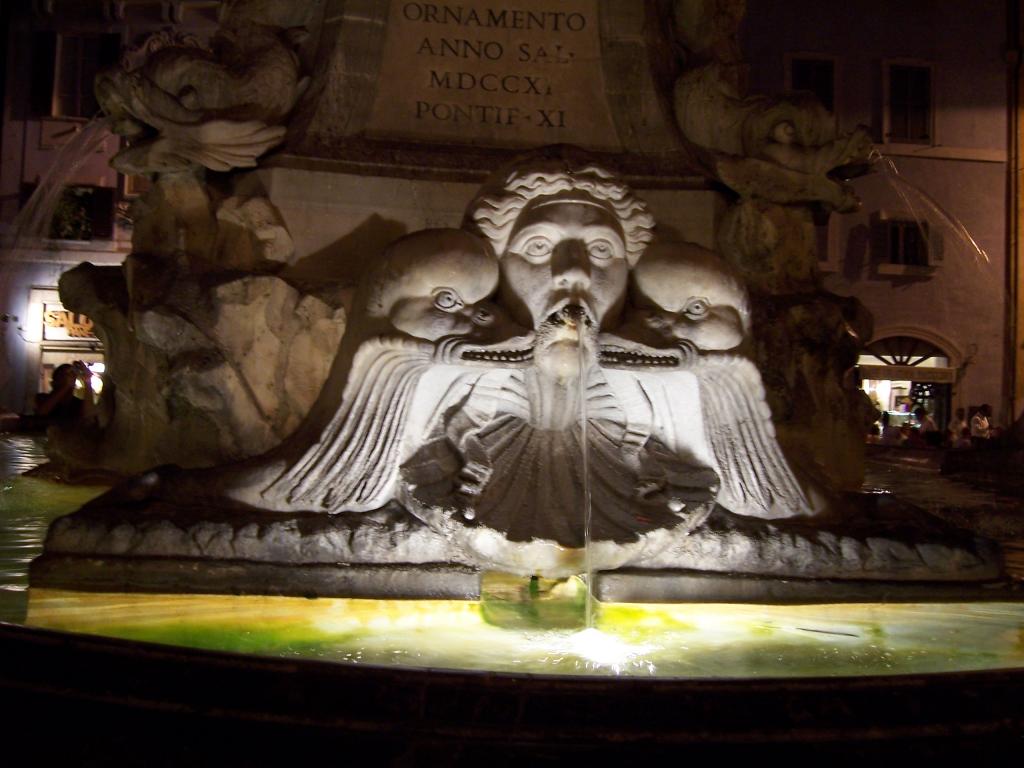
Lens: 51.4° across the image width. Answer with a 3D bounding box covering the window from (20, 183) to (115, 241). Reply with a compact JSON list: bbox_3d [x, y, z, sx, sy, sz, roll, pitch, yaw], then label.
[{"bbox_3d":[-10.644,-4.131,25.500,2.100,1.350,0.250,2,0,-7],"label":"window"}]

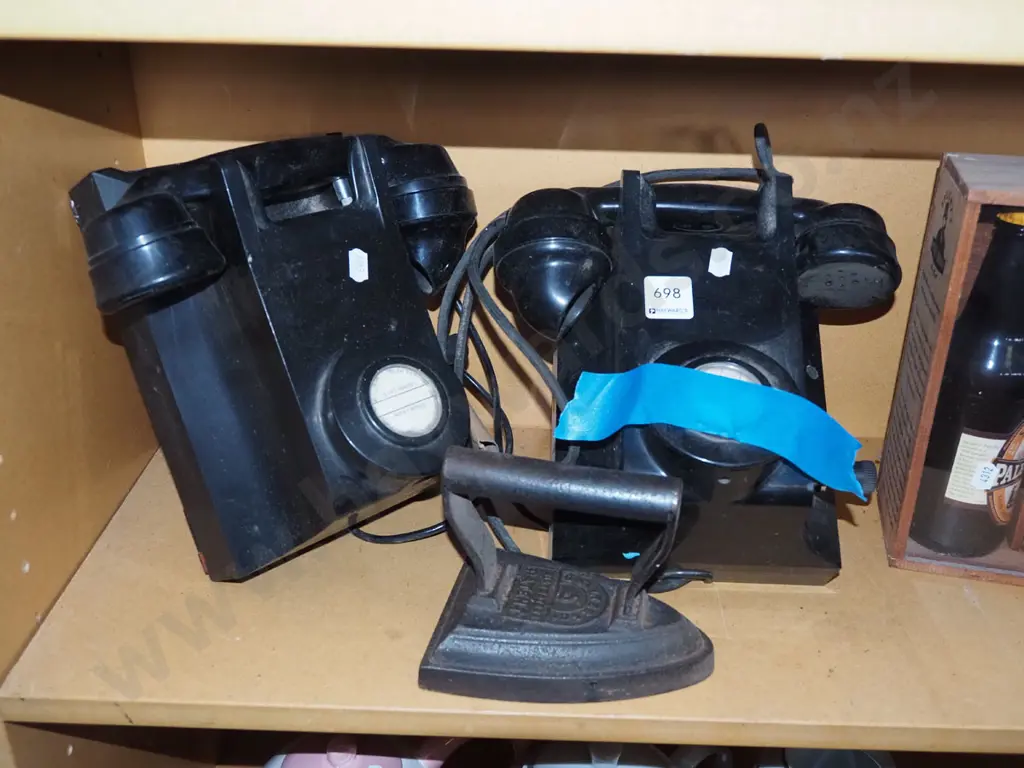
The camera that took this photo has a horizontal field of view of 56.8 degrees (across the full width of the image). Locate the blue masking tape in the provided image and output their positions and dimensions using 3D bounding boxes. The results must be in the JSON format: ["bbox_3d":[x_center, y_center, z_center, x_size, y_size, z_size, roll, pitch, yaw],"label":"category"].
[{"bbox_3d":[0.112,0.025,0.541,0.178,0.066,0.050,12,-10,14],"label":"blue masking tape"}]

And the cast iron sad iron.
[{"bbox_3d":[0.038,0.095,0.502,0.152,0.117,0.101,7,27,10],"label":"cast iron sad iron"}]

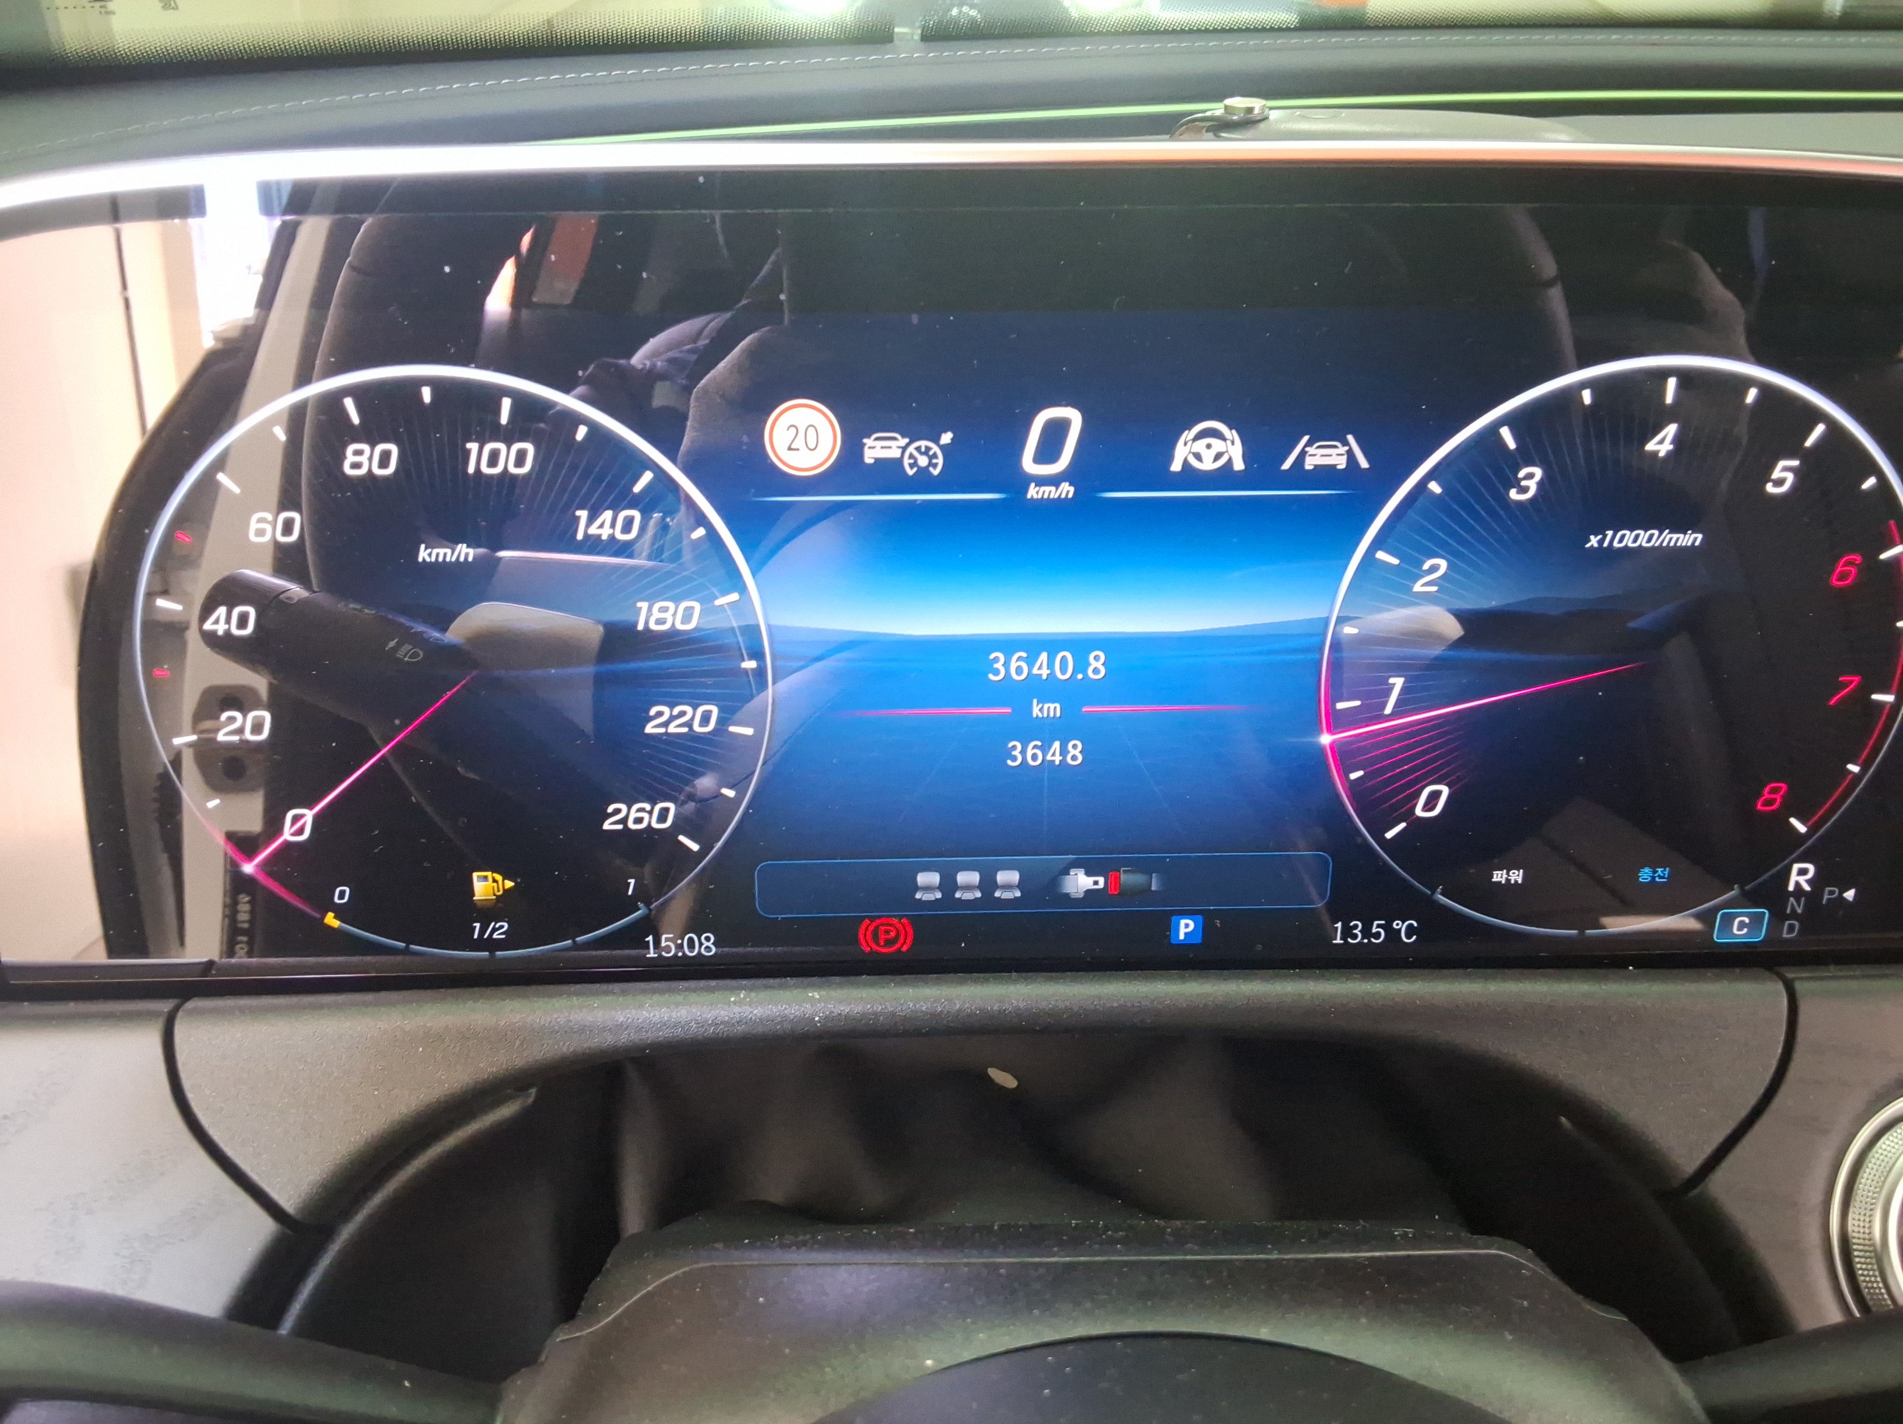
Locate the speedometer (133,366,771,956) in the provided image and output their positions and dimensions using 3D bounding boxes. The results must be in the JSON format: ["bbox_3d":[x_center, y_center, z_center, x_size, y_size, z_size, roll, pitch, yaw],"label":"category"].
[{"bbox_3d":[-0.079,-0.006,0.250,0.100,0.100,0.012,-1,20,-2],"label":"speedometer"}]

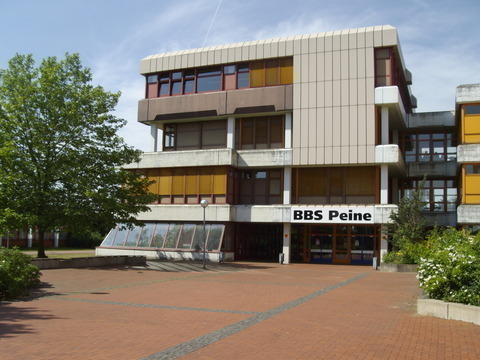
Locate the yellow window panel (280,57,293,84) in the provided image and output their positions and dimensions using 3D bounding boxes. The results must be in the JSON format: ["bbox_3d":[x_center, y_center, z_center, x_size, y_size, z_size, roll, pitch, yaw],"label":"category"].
[{"bbox_3d":[3.781,-8.774,40.333,1.037,2.229,0.100,-1,-8,22],"label":"yellow window panel"}]

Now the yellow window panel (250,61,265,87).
[{"bbox_3d":[1.438,-8.451,39.873,1.178,2.197,0.120,-1,-8,22],"label":"yellow window panel"}]

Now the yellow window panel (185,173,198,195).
[{"bbox_3d":[-3.837,0.297,39.908,1.207,1.813,0.120,-1,-8,22],"label":"yellow window panel"}]

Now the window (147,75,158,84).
[{"bbox_3d":[-7.381,-8.527,42.491,1.095,0.767,0.100,-1,-7,22],"label":"window"}]

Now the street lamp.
[{"bbox_3d":[-2.061,3.137,29.107,0.440,3.987,0.440,1,-7,0],"label":"street lamp"}]

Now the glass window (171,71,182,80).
[{"bbox_3d":[-5.567,-9.234,44.291,1.120,0.880,0.100,-1,-8,22],"label":"glass window"}]

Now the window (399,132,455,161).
[{"bbox_3d":[16.483,-2.859,43.501,4.507,2.699,0.150,-1,-8,22],"label":"window"}]

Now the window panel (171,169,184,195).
[{"bbox_3d":[-5.185,0.191,41.757,1.288,2.152,0.100,-1,-8,22],"label":"window panel"}]

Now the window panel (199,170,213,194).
[{"bbox_3d":[-2.785,0.207,40.756,1.245,1.976,0.100,-1,-8,22],"label":"window panel"}]

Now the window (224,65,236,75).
[{"bbox_3d":[-0.788,-9.307,42.313,1.113,0.884,0.100,-1,-8,22],"label":"window"}]

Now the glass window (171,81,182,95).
[{"bbox_3d":[-5.208,-7.614,41.476,1.112,1.184,0.100,-1,-7,22],"label":"glass window"}]

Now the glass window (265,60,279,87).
[{"bbox_3d":[2.534,-8.412,39.415,1.167,2.130,0.120,-1,-8,22],"label":"glass window"}]

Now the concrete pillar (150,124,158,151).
[{"bbox_3d":[-7.723,-3.724,45.118,0.460,2.624,0.460,-1,-8,22],"label":"concrete pillar"}]

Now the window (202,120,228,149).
[{"bbox_3d":[-2.189,-3.903,43.148,2.296,2.520,0.120,-1,-8,22],"label":"window"}]

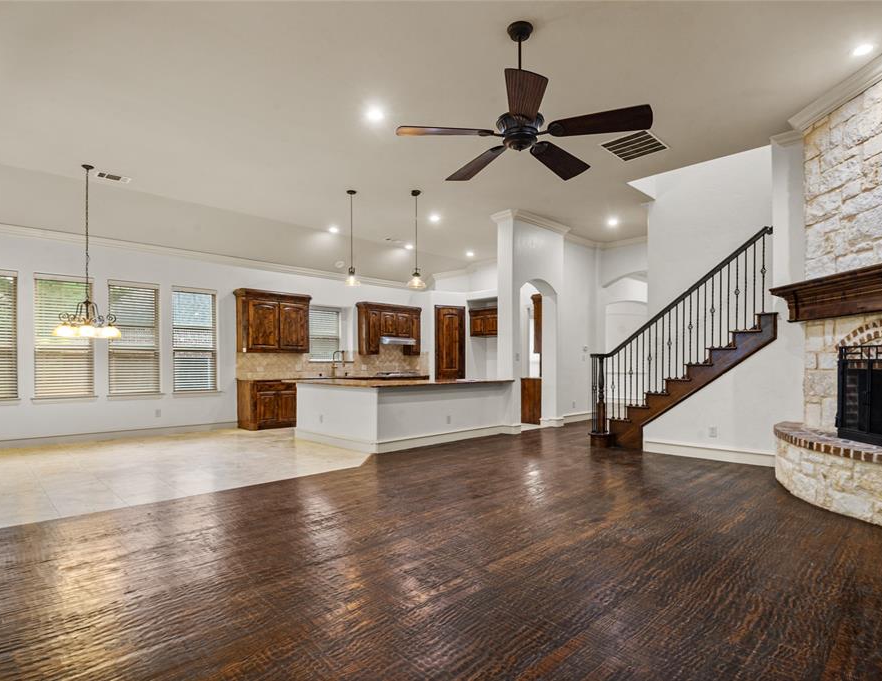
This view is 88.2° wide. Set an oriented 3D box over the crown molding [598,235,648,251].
[{"bbox_3d":[3.713,-1.986,9.229,0.120,0.140,0.966,3,-4,-44],"label":"crown molding"}]

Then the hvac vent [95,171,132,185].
[{"bbox_3d":[-4.458,-2.187,6.177,0.380,0.030,0.200,2,-3,-41],"label":"hvac vent"}]

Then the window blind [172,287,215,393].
[{"bbox_3d":[-4.324,-0.002,7.999,0.697,1.803,0.060,2,-3,-41],"label":"window blind"}]

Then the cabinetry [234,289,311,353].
[{"bbox_3d":[-3.195,-0.331,8.720,1.334,1.135,0.400,2,-3,-41],"label":"cabinetry"}]

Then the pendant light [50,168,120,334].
[{"bbox_3d":[-4.554,-1.137,5.841,0.729,2.229,0.729,0,-1,0],"label":"pendant light"}]

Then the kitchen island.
[{"bbox_3d":[-0.540,1.091,7.580,2.800,0.920,2.080,2,-4,-42],"label":"kitchen island"}]

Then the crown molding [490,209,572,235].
[{"bbox_3d":[1.660,-2.153,8.297,1.680,0.148,0.512,1,-2,-42],"label":"crown molding"}]

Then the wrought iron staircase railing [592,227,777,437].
[{"bbox_3d":[3.033,0.057,5.932,2.128,2.726,0.217,-1,-2,43],"label":"wrought iron staircase railing"}]

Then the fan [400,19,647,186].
[{"bbox_3d":[0.560,-1.863,3.347,1.630,0.966,1.600,0,-3,0],"label":"fan"}]

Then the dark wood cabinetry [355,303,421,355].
[{"bbox_3d":[-1.173,-0.241,10.452,1.558,1.113,0.374,1,-2,-43],"label":"dark wood cabinetry"}]

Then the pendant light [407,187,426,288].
[{"bbox_3d":[-0.360,-1.451,6.646,0.250,1.448,0.250,0,-3,0],"label":"pendant light"}]

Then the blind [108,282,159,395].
[{"bbox_3d":[-4.969,-0.041,7.367,0.690,1.793,0.069,1,-2,-42],"label":"blind"}]

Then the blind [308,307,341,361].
[{"bbox_3d":[-2.625,-0.142,9.956,0.947,1.095,0.069,1,-2,-42],"label":"blind"}]

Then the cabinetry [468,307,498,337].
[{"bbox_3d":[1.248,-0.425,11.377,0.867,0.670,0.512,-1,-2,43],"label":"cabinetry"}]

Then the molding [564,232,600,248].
[{"bbox_3d":[2.978,-2.058,9.404,1.364,0.138,0.118,1,-2,-42],"label":"molding"}]

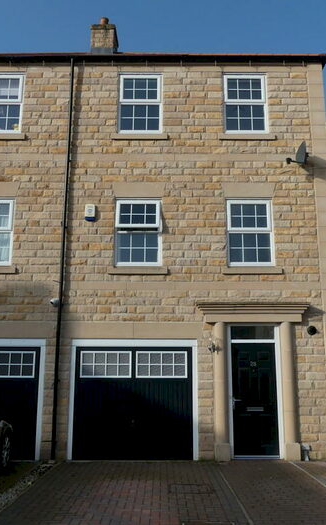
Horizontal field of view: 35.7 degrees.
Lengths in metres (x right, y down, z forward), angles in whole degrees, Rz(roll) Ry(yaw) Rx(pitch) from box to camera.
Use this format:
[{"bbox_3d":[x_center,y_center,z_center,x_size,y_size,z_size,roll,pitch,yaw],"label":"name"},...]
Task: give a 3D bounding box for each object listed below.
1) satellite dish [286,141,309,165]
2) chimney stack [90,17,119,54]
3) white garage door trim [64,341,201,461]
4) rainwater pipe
[{"bbox_3d":[2.575,-2.077,9.643,0.430,0.470,0.460,4,-13,-17],"label":"satellite dish"},{"bbox_3d":[-1.774,-6.775,15.367,0.700,1.570,0.800,0,-13,0],"label":"chimney stack"},{"bbox_3d":[-0.515,2.446,9.088,2.290,2.100,0.100,0,-13,0],"label":"white garage door trim"},{"bbox_3d":[-1.857,-0.407,9.511,0.075,7.800,0.085,0,-13,0],"label":"rainwater pipe"}]

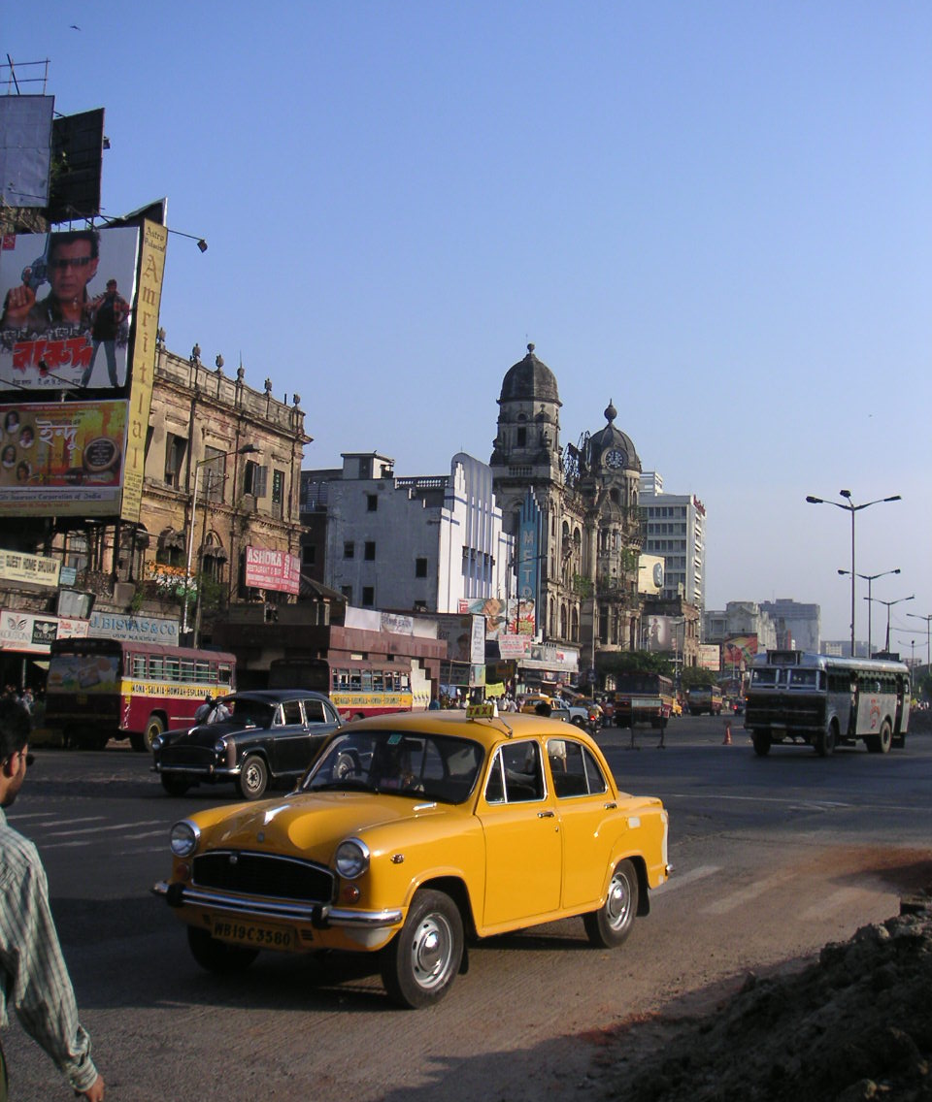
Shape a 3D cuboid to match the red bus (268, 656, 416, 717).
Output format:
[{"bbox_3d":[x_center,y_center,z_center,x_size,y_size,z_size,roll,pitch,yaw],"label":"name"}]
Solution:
[{"bbox_3d":[-4.460,5.580,50.287,2.380,2.943,7.133,-1,-7,21],"label":"red bus"}]

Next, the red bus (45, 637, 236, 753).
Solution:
[{"bbox_3d":[-9.612,4.423,41.127,2.308,3.068,7.203,0,-7,16],"label":"red bus"}]

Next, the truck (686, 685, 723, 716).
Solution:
[{"bbox_3d":[24.462,15.260,138.776,2.351,3.033,7.945,0,-7,18],"label":"truck"}]

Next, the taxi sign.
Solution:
[{"bbox_3d":[0.114,1.021,8.731,0.210,0.100,0.080,-2,-7,31],"label":"taxi sign"}]

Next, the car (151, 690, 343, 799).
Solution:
[{"bbox_3d":[-3.132,3.048,21.661,1.680,1.600,4.280,-2,-7,28],"label":"car"}]

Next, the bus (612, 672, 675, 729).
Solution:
[{"bbox_3d":[10.266,8.606,77.994,2.456,2.947,7.946,0,-7,14],"label":"bus"}]

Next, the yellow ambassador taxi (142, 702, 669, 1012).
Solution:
[{"bbox_3d":[-0.090,1.842,9.063,1.680,1.600,4.280,-2,-7,31],"label":"yellow ambassador taxi"}]

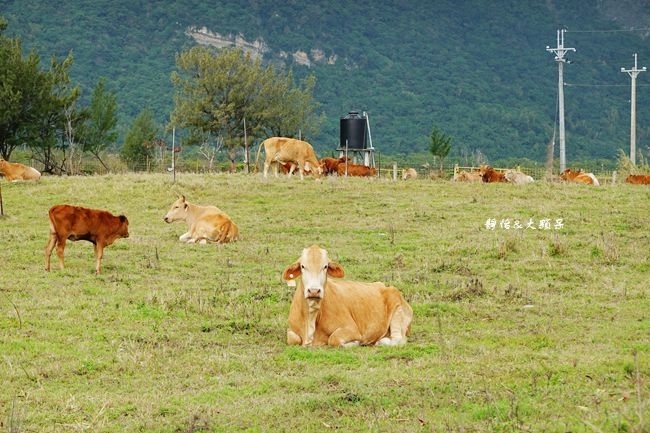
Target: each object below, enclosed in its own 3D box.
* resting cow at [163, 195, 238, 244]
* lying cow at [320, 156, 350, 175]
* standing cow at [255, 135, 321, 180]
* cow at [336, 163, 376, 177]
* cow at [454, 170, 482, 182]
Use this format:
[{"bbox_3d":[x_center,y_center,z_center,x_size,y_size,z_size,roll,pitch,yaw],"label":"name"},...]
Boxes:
[{"bbox_3d":[-2.453,0.056,38.000,1.650,0.960,0.680,1,2,37],"label":"resting cow"},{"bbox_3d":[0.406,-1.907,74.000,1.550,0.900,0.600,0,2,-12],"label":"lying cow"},{"bbox_3d":[-1.046,-1.749,58.000,2.100,1.320,0.620,0,2,13],"label":"standing cow"},{"bbox_3d":[1.204,-1.712,72.000,1.550,0.640,0.600,0,2,-9],"label":"cow"},{"bbox_3d":[6.125,-1.631,80.000,1.500,0.700,0.580,-1,2,-24],"label":"cow"}]

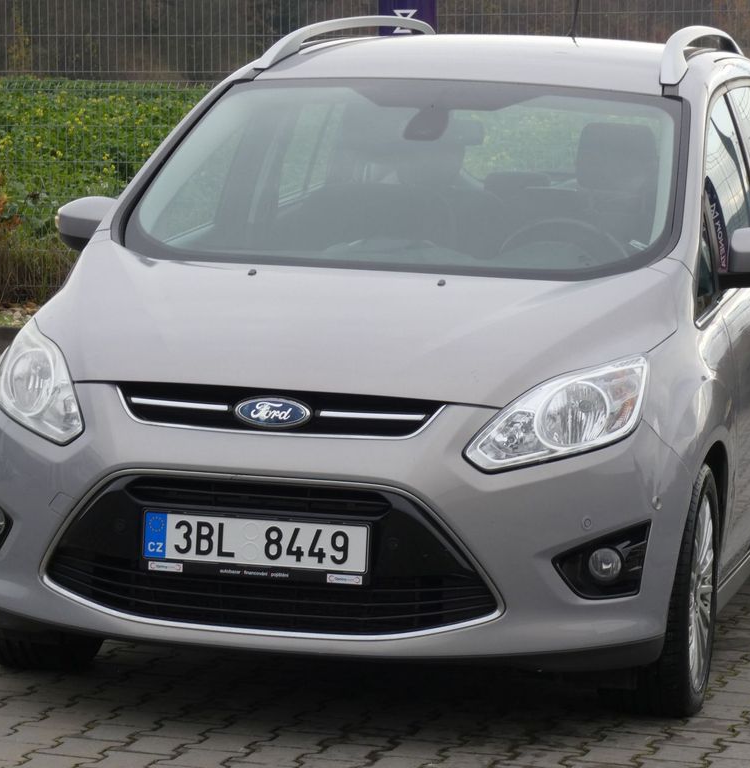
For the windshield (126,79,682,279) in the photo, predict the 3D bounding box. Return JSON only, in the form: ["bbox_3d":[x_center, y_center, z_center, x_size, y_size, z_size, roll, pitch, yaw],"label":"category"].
[{"bbox_3d":[0.096,-0.517,8.980,1.440,0.157,1.071,3,33,14],"label":"windshield"}]

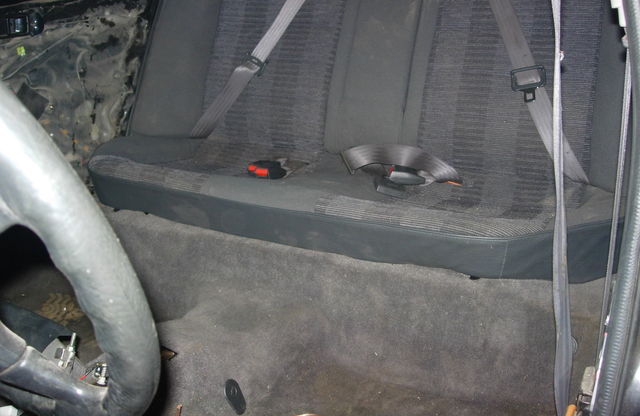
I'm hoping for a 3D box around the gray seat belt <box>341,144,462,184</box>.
[{"bbox_3d":[0.168,-0.091,1.470,0.245,0.060,0.100,5,22,11],"label":"gray seat belt"}]

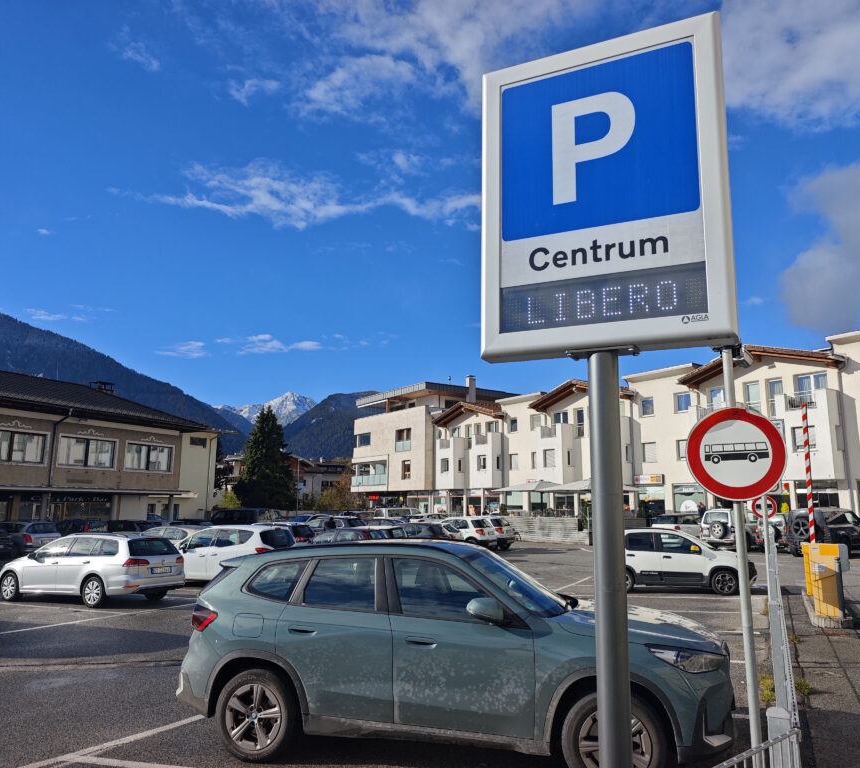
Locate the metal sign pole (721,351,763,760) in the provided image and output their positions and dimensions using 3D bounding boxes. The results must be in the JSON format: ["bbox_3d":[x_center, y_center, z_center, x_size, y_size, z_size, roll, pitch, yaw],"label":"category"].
[{"bbox_3d":[1.914,1.200,4.130,0.062,2.900,0.062,-3,-11,20],"label":"metal sign pole"}]

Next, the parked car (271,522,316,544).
[{"bbox_3d":[-6.130,5.481,22.987,4.450,1.560,1.800,-3,-11,21],"label":"parked car"}]

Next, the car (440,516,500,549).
[{"bbox_3d":[1.131,7.420,33.702,4.150,1.610,1.755,-7,-13,37],"label":"car"}]

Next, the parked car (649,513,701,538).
[{"bbox_3d":[13.848,7.798,36.114,4.300,1.620,1.820,7,-12,-33],"label":"parked car"}]

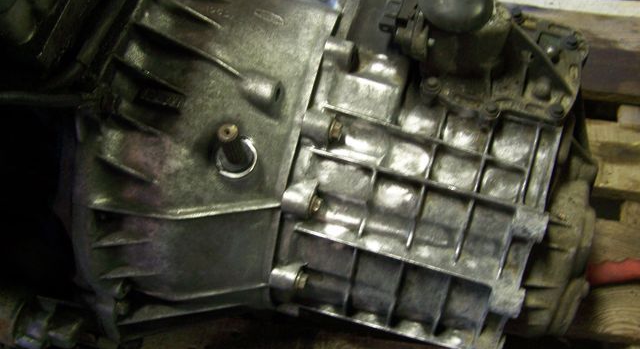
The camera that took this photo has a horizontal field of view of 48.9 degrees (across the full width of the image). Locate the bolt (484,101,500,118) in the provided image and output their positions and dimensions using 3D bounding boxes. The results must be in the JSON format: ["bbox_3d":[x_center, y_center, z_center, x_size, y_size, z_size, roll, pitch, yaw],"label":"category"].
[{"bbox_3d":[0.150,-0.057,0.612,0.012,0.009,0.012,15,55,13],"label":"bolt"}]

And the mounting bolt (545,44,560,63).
[{"bbox_3d":[0.215,-0.112,0.649,0.011,0.011,0.011,15,55,13],"label":"mounting bolt"}]

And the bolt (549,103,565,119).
[{"bbox_3d":[0.205,-0.056,0.610,0.013,0.008,0.013,15,55,13],"label":"bolt"}]

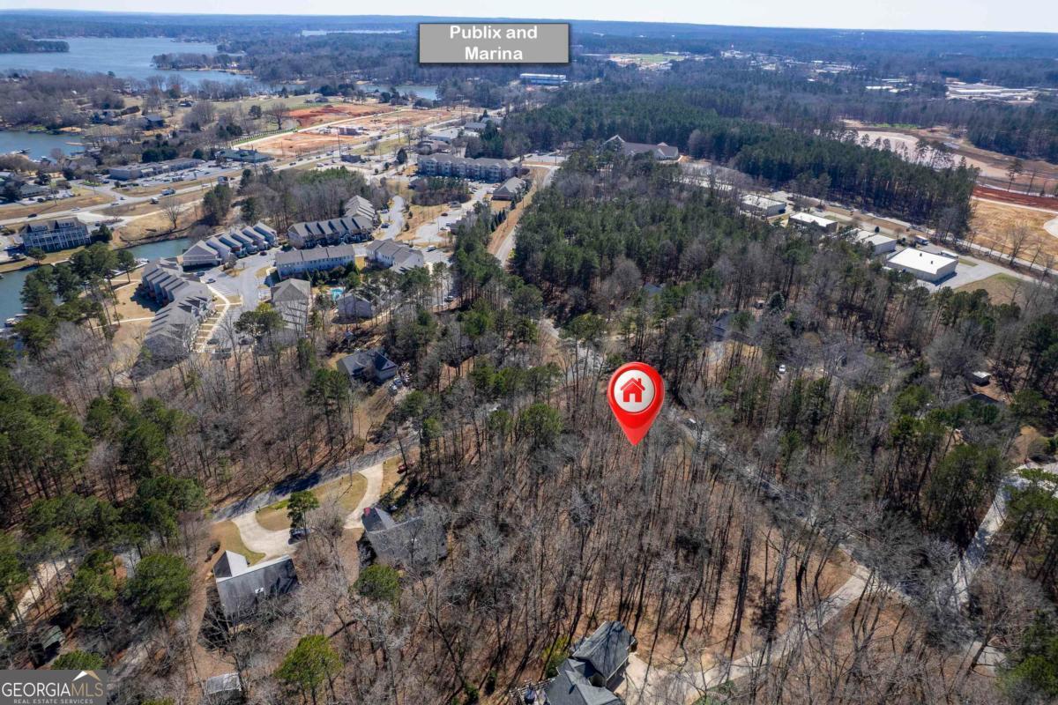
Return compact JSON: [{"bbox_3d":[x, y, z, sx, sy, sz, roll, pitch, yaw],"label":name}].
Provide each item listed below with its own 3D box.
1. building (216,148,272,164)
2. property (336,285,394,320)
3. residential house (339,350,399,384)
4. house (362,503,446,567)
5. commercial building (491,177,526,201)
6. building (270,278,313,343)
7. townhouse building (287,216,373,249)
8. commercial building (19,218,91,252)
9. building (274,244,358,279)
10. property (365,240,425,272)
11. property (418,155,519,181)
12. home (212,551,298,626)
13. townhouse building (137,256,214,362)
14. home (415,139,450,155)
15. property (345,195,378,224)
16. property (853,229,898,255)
[{"bbox_3d":[-234.926,-162.834,532.994,36.643,6.750,24.107,16,31,26],"label":"building"},{"bbox_3d":[-73.570,-23.760,291.010,18.000,9.500,13.500,6,28,9],"label":"property"},{"bbox_3d":[-59.160,3.530,238.430,17.500,8.000,13.000,-14,31,-27],"label":"residential house"},{"bbox_3d":[-30.900,43.380,157.870,16.000,8.500,14.500,-11,30,-22],"label":"house"},{"bbox_3d":[-13.252,-114.129,448.026,14.946,7.329,42.429,6,28,9],"label":"commercial building"},{"bbox_3d":[-101.990,-19.260,278.930,14.500,11.500,46.000,-5,28,-12],"label":"building"},{"bbox_3d":[-116.500,-72.200,381.000,44.000,11.000,15.500,-15,32,-29],"label":"townhouse building"},{"bbox_3d":[-245.471,-61.404,334.088,27.026,12.517,17.069,-18,33,-32],"label":"commercial building"},{"bbox_3d":[-106.660,-46.708,322.358,37.195,10.917,13.042,-13,30,-25],"label":"building"},{"bbox_3d":[-67.939,-49.542,330.758,29.949,9.854,14.975,25,36,38],"label":"property"},{"bbox_3d":[-46.388,-139.223,488.649,76.786,12.286,19.196,8,28,13],"label":"property"},{"bbox_3d":[-57.145,47.502,135.432,14.274,8.017,15.838,-13,31,-26],"label":"home"},{"bbox_3d":[-148.606,-21.591,272.331,25.119,10.434,85.983,-13,30,-25],"label":"townhouse building"},{"bbox_3d":[-86.790,-187.330,587.060,24.000,9.000,25.000,17,31,27],"label":"home"},{"bbox_3d":[-110.230,-94.570,424.440,16.000,11.000,38.000,-5,28,-12],"label":"property"},{"bbox_3d":[196.550,-64.370,376.220,19.500,6.000,23.000,-17,33,-31],"label":"property"}]

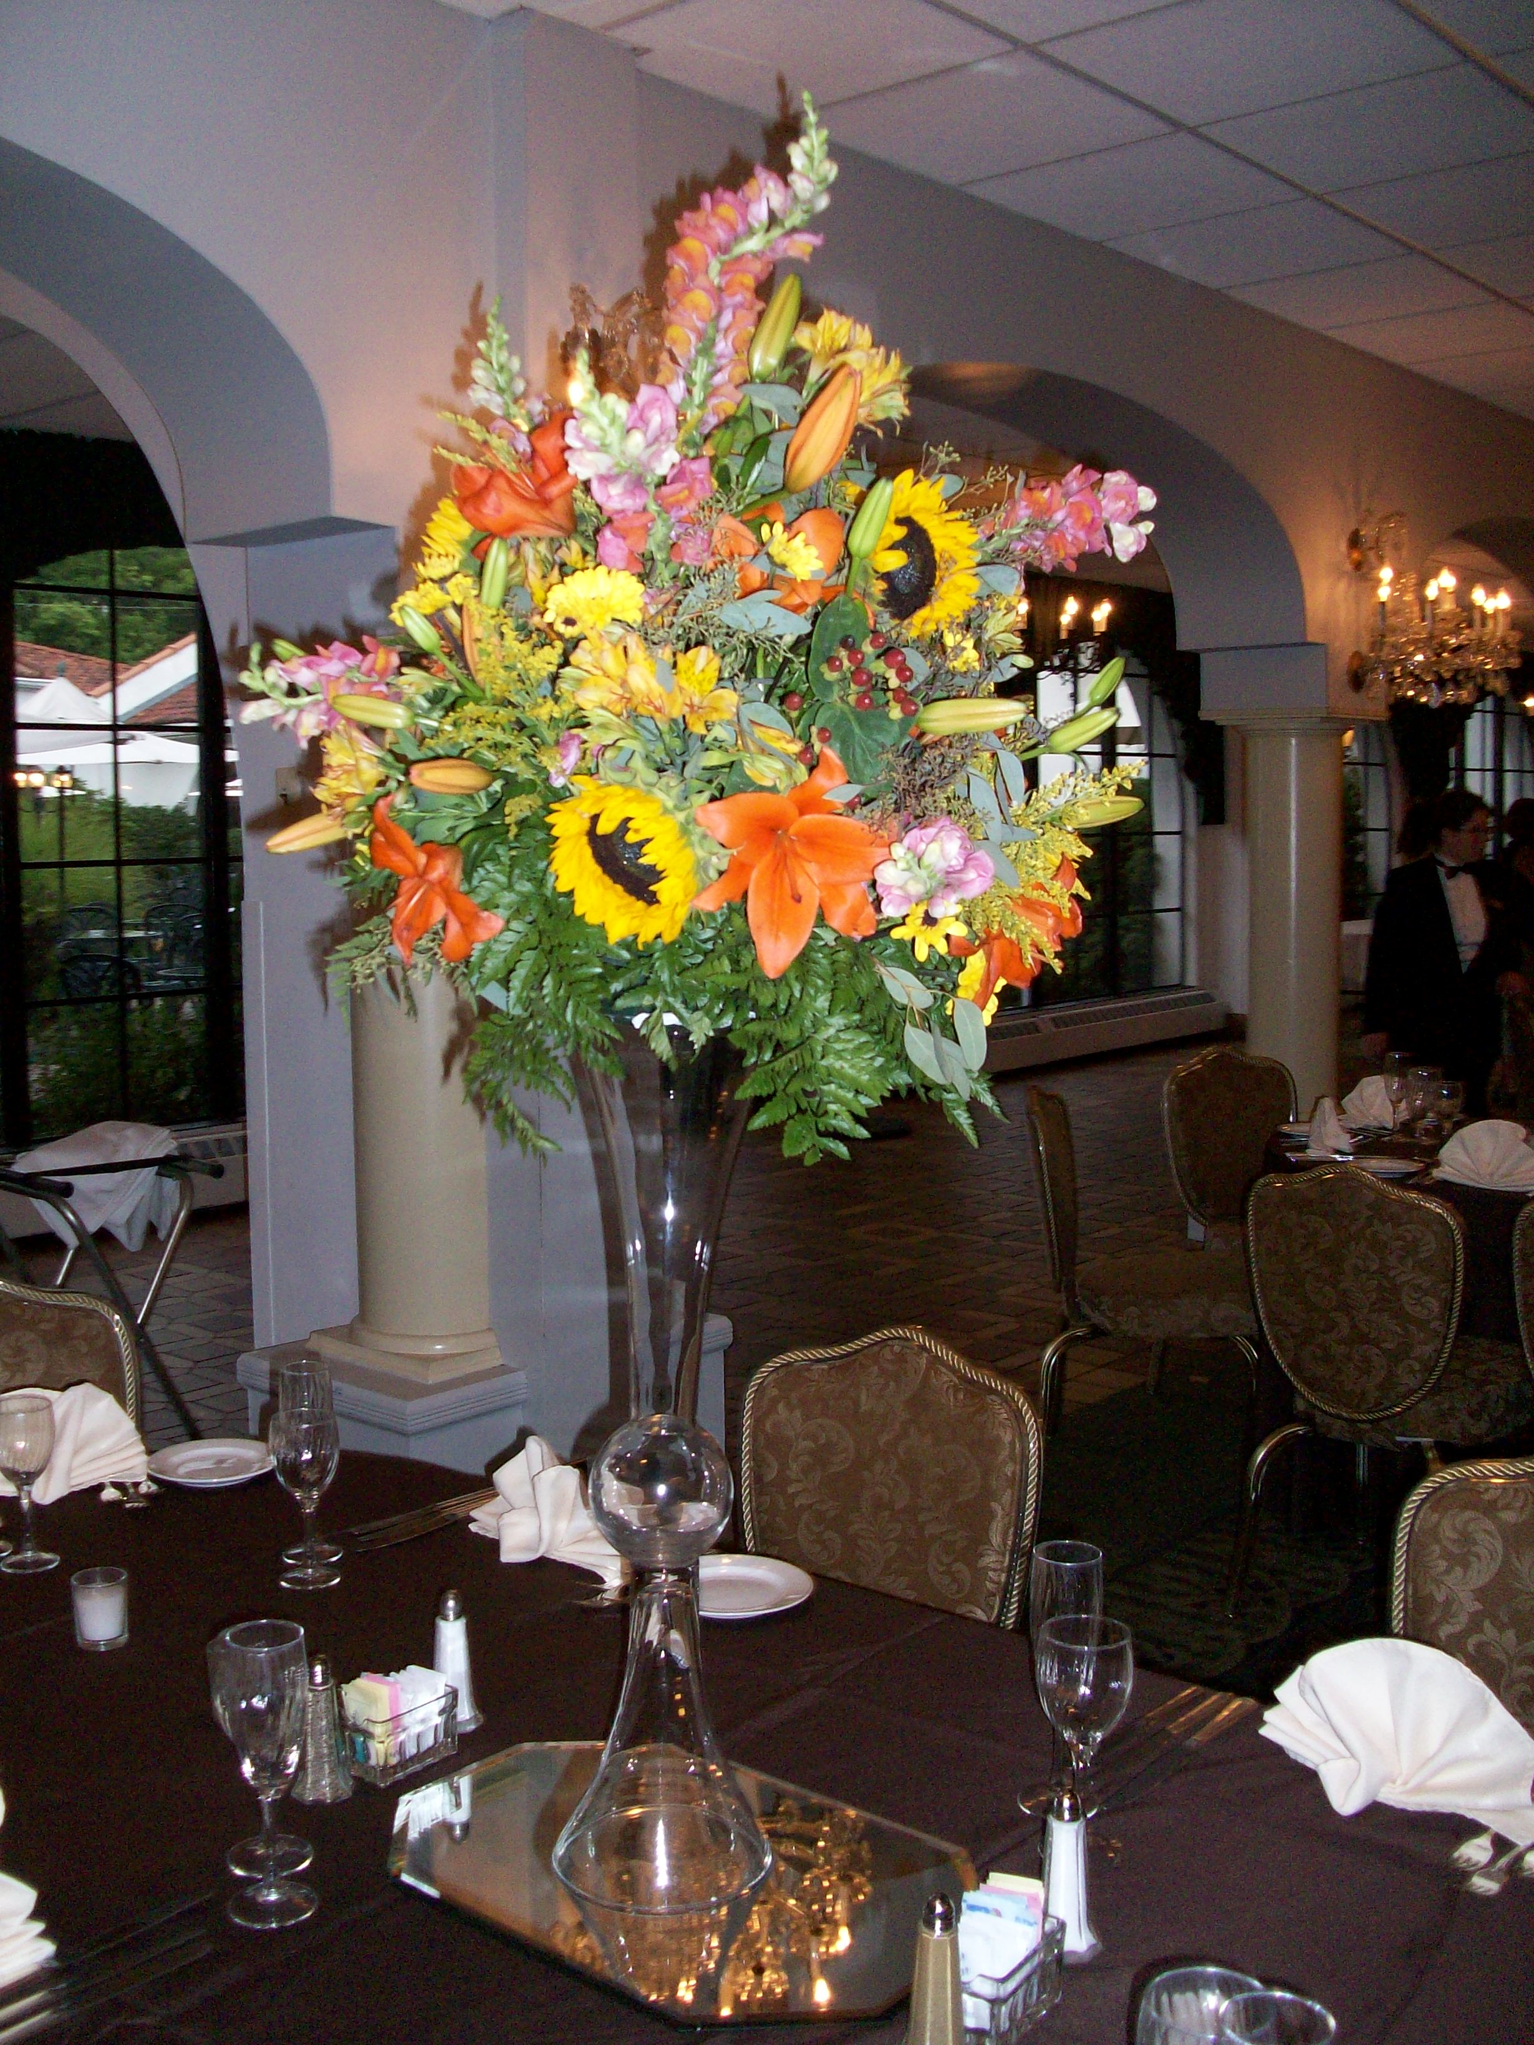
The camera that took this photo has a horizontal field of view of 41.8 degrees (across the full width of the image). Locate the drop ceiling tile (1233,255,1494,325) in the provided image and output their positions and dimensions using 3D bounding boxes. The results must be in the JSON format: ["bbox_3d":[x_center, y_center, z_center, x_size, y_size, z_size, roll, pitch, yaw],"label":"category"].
[{"bbox_3d":[1.671,-2.025,5.603,0.600,0.025,0.610,5,8,41],"label":"drop ceiling tile"}]

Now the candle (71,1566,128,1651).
[{"bbox_3d":[-0.691,0.610,2.085,0.057,0.068,0.057,0,6,0],"label":"candle"}]

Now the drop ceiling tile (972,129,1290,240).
[{"bbox_3d":[0.877,-1.935,4.690,0.600,0.025,0.610,5,8,41],"label":"drop ceiling tile"}]

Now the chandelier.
[{"bbox_3d":[2.031,-1.254,6.100,0.460,0.560,0.460,5,8,41],"label":"chandelier"}]

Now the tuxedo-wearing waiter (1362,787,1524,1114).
[{"bbox_3d":[2.222,0.072,6.689,0.510,1.702,0.320,-2,6,-16],"label":"tuxedo-wearing waiter"}]

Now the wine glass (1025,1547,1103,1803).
[{"bbox_3d":[0.231,0.512,1.567,0.064,0.201,0.064,0,6,0],"label":"wine glass"}]

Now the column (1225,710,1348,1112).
[{"bbox_3d":[1.667,-0.326,6.485,0.350,1.366,0.350,5,8,41],"label":"column"}]

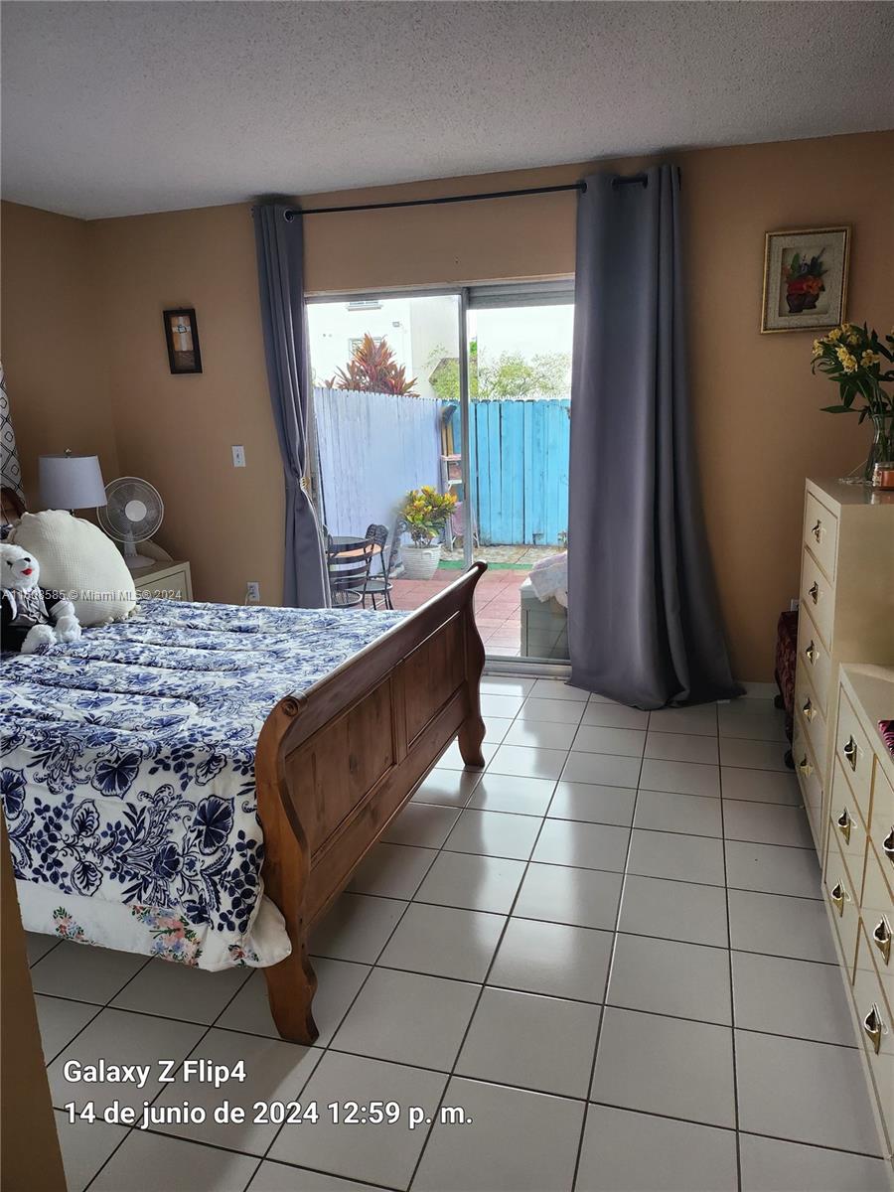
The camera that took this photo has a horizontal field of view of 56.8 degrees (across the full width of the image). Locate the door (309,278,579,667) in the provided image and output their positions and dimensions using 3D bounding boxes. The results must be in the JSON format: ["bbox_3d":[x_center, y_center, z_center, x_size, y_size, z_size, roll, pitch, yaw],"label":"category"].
[{"bbox_3d":[0.126,-0.581,4.462,1.754,2.034,0.098,2,13,17],"label":"door"}]

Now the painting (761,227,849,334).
[{"bbox_3d":[1.610,-1.412,3.707,0.355,0.430,0.030,2,13,17],"label":"painting"}]

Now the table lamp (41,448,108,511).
[{"bbox_3d":[-1.943,-0.410,4.300,0.335,0.685,0.335,2,13,17],"label":"table lamp"}]

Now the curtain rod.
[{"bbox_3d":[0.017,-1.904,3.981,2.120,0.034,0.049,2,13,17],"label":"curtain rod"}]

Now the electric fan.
[{"bbox_3d":[-1.830,-0.433,4.784,0.380,0.510,0.270,-13,17,-41],"label":"electric fan"}]

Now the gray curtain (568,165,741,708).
[{"bbox_3d":[0.987,-0.690,3.902,0.860,2.477,0.281,2,13,17],"label":"gray curtain"}]

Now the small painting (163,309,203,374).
[{"bbox_3d":[-1.494,-1.431,4.659,0.207,0.346,0.024,2,13,17],"label":"small painting"}]

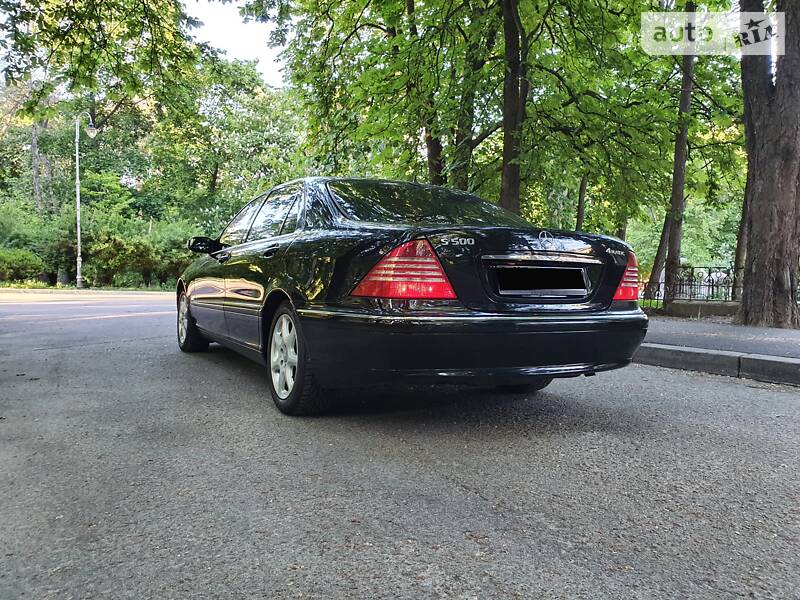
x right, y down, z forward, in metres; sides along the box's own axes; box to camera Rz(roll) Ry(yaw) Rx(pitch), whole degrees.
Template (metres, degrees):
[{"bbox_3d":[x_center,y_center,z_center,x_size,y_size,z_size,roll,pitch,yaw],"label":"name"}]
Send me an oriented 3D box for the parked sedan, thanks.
[{"bbox_3d":[-0.539,-0.140,4.895,1.860,1.450,5.030,0,3,-30],"label":"parked sedan"}]

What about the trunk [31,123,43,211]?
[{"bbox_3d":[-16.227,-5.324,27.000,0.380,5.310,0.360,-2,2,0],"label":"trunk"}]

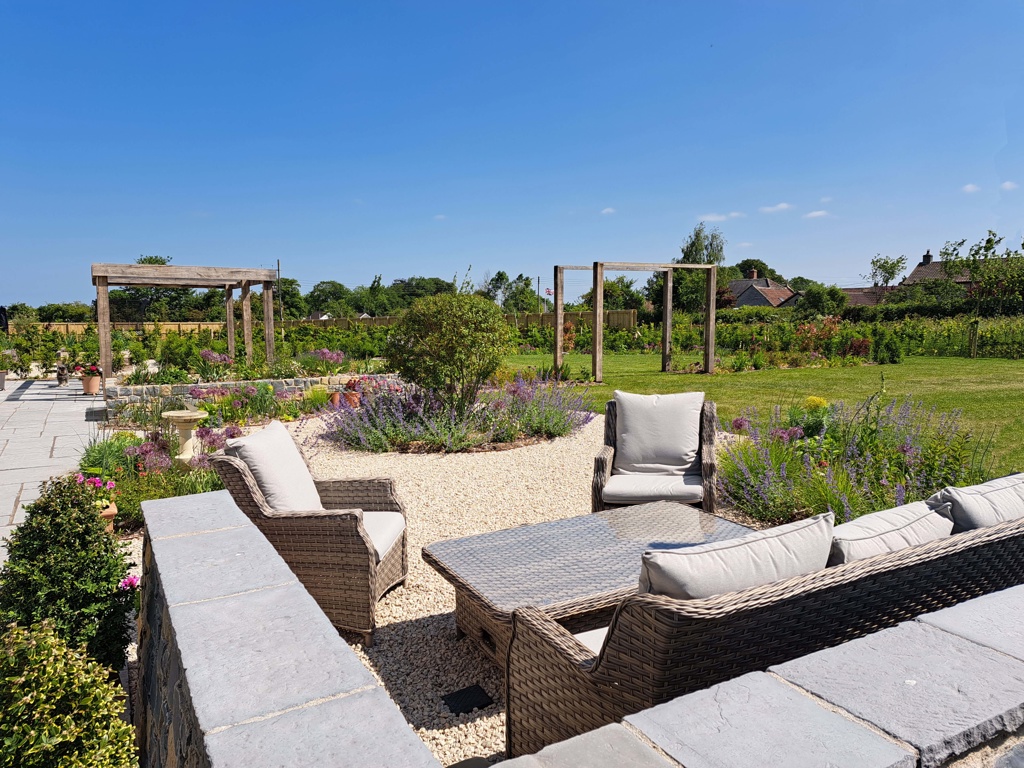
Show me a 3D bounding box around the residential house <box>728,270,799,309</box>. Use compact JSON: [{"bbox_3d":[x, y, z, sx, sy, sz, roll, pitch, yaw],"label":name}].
[{"bbox_3d":[30.118,-10.633,84.353,10.000,6.500,8.500,3,7,30],"label":"residential house"}]

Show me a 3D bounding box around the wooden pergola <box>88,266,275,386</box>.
[{"bbox_3d":[-6.968,-1.168,14.777,3.000,2.280,4.850,-3,7,-30],"label":"wooden pergola"}]

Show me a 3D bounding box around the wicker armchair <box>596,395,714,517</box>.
[{"bbox_3d":[0.925,0.576,4.541,0.730,0.880,0.770,2,6,14],"label":"wicker armchair"}]

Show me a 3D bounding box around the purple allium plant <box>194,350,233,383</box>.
[{"bbox_3d":[-5.240,-0.330,12.500,0.680,0.600,0.640,-3,6,-30],"label":"purple allium plant"}]

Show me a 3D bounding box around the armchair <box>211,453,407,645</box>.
[{"bbox_3d":[-0.951,0.687,3.462,0.770,0.880,0.730,1,6,7],"label":"armchair"}]

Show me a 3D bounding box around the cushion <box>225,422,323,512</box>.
[{"bbox_3d":[-1.133,0.417,3.454,0.170,0.500,0.550,-24,2,9],"label":"cushion"}]

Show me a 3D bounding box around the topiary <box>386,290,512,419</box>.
[{"bbox_3d":[-0.815,-0.366,9.111,1.600,1.580,1.600,0,6,0],"label":"topiary"}]

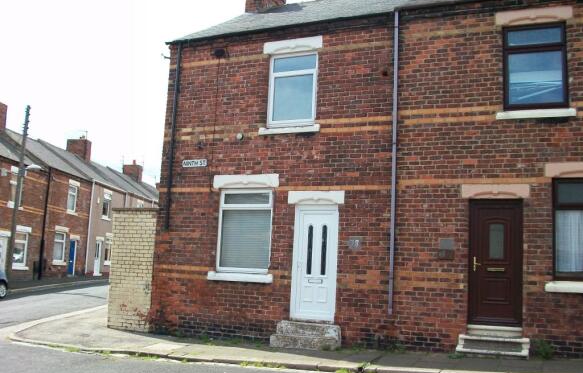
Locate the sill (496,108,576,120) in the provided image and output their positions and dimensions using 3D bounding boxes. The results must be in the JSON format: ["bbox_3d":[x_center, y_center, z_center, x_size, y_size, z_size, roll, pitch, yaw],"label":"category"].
[{"bbox_3d":[4.175,-1.215,9.750,1.292,0.116,0.200,-1,-9,23],"label":"sill"}]

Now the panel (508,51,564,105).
[{"bbox_3d":[4.228,-1.866,9.891,0.893,0.918,0.030,-1,-9,23],"label":"panel"}]

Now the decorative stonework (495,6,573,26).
[{"bbox_3d":[4.247,-2.957,10.010,1.277,0.233,0.120,-1,-9,23],"label":"decorative stonework"}]

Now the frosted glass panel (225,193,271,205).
[{"bbox_3d":[-0.888,0.254,11.466,0.991,0.210,0.030,-1,-9,21],"label":"frosted glass panel"}]

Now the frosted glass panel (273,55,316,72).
[{"bbox_3d":[0.070,-2.454,11.562,0.913,0.320,0.030,-1,-9,21],"label":"frosted glass panel"}]

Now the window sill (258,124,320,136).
[{"bbox_3d":[-0.021,-1.088,11.272,1.265,0.140,0.160,-1,-9,21],"label":"window sill"}]

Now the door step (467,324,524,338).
[{"bbox_3d":[3.361,2.381,9.453,0.846,0.140,0.180,-1,-9,21],"label":"door step"}]

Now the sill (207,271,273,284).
[{"bbox_3d":[-0.971,1.771,11.148,1.394,0.163,0.160,-1,-9,21],"label":"sill"}]

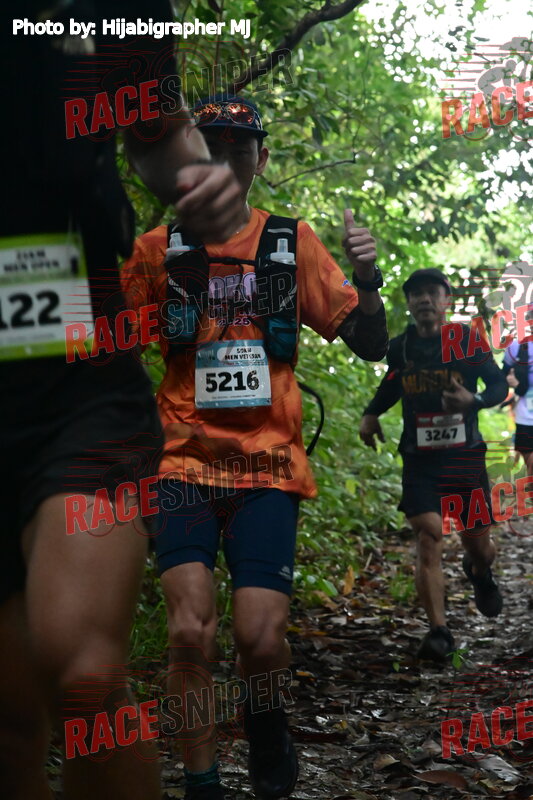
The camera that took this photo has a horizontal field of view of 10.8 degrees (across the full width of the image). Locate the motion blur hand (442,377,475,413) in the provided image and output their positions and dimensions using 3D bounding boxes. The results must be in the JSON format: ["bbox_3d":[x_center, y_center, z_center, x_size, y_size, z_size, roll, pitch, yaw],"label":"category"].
[{"bbox_3d":[0.762,-0.022,11.200,0.125,0.140,0.090,0,-1,6],"label":"motion blur hand"}]

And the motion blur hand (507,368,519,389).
[{"bbox_3d":[1.440,-0.126,16.500,0.080,0.115,0.090,0,-1,6],"label":"motion blur hand"}]

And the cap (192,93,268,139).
[{"bbox_3d":[-0.085,-0.668,6.650,0.175,0.120,0.250,0,-1,7],"label":"cap"}]

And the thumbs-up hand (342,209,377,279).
[{"bbox_3d":[0.229,-0.388,6.950,0.083,0.165,0.090,0,-1,6],"label":"thumbs-up hand"}]

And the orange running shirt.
[{"bbox_3d":[-0.064,-0.113,6.700,0.560,0.690,0.290,0,-1,5],"label":"orange running shirt"}]

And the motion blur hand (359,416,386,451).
[{"bbox_3d":[0.426,0.131,11.350,0.105,0.142,0.090,0,-1,6],"label":"motion blur hand"}]

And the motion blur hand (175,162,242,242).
[{"bbox_3d":[-0.074,-0.252,3.600,0.087,0.103,0.100,0,-1,-9],"label":"motion blur hand"}]

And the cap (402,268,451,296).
[{"bbox_3d":[0.646,-0.475,11.400,0.175,0.120,0.250,0,-1,22],"label":"cap"}]

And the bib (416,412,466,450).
[{"bbox_3d":[0.705,0.127,11.350,0.198,0.145,0.020,-3,0,3],"label":"bib"}]

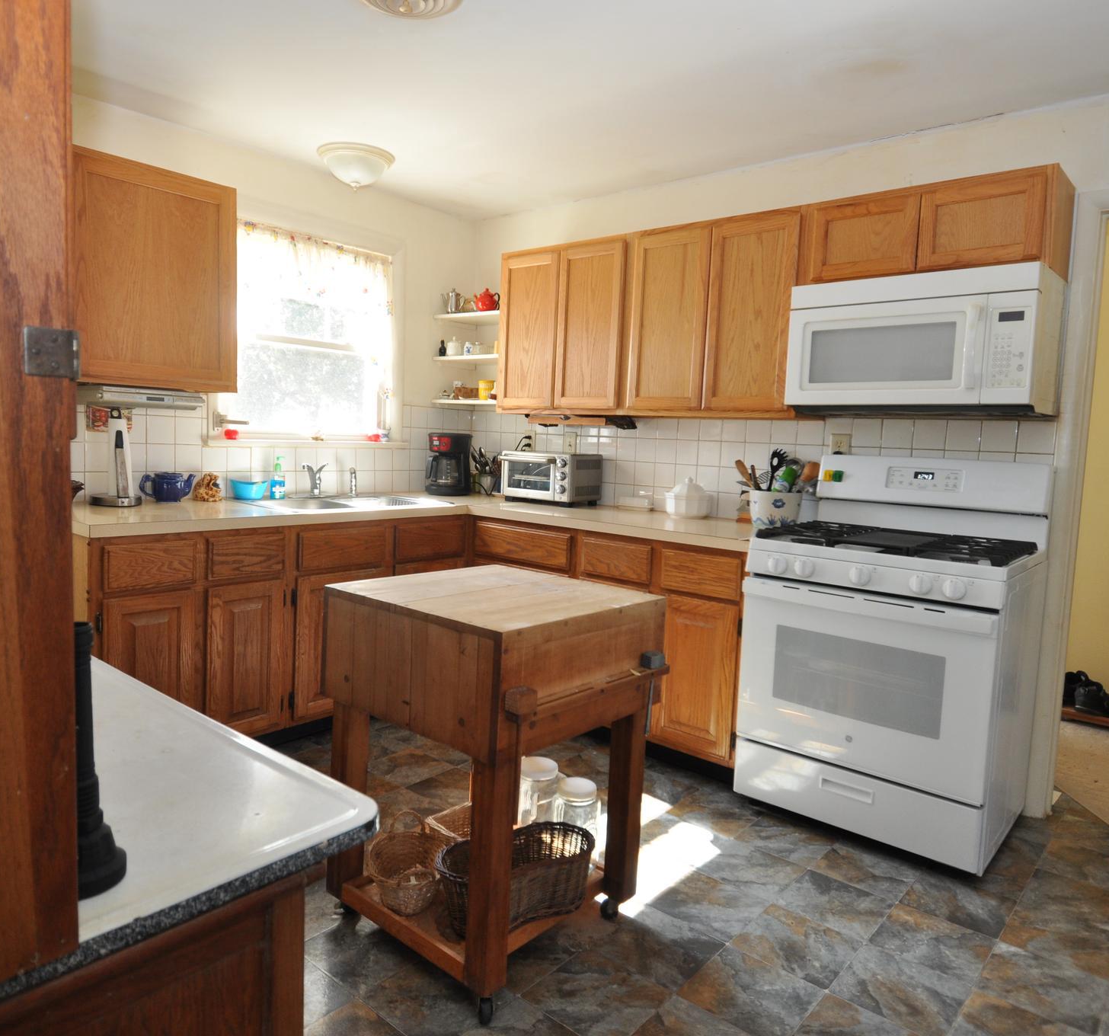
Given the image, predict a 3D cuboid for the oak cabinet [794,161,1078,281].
[{"bbox_3d":[1.255,-0.921,2.611,0.763,0.298,0.335,7,8,41],"label":"oak cabinet"}]

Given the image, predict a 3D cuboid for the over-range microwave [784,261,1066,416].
[{"bbox_3d":[1.223,-0.572,2.624,0.753,0.420,0.395,7,8,41],"label":"over-range microwave"}]

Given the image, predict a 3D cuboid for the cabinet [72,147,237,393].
[{"bbox_3d":[-1.536,-0.870,2.890,0.330,0.767,0.600,7,8,41],"label":"cabinet"}]

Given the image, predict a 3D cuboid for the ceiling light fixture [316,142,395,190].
[{"bbox_3d":[-0.854,-1.488,3.374,0.330,0.151,0.330,2,6,0],"label":"ceiling light fixture"}]

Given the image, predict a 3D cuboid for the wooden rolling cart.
[{"bbox_3d":[-0.144,0.607,1.947,0.655,0.850,0.555,7,8,41],"label":"wooden rolling cart"}]

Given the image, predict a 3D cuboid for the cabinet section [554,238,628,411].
[{"bbox_3d":[0.259,-0.840,3.529,0.370,0.730,0.320,7,8,40],"label":"cabinet section"}]

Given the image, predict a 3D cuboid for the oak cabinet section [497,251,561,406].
[{"bbox_3d":[-0.026,-0.877,3.768,0.377,0.730,0.320,7,8,40],"label":"oak cabinet section"}]

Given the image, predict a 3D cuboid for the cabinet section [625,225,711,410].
[{"bbox_3d":[0.556,-0.801,3.279,0.370,0.730,0.320,7,8,40],"label":"cabinet section"}]

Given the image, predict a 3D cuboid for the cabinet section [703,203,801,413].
[{"bbox_3d":[0.832,-0.765,3.047,0.370,0.730,0.320,7,8,40],"label":"cabinet section"}]

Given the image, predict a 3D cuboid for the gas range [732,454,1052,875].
[{"bbox_3d":[1.118,0.402,2.608,0.760,1.192,0.650,7,8,41],"label":"gas range"}]

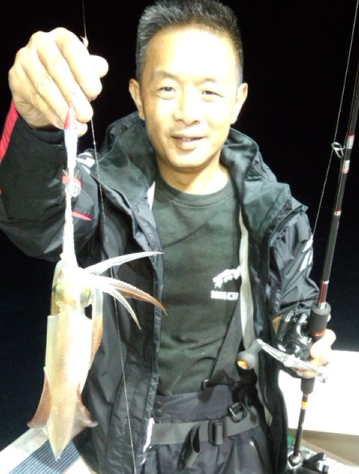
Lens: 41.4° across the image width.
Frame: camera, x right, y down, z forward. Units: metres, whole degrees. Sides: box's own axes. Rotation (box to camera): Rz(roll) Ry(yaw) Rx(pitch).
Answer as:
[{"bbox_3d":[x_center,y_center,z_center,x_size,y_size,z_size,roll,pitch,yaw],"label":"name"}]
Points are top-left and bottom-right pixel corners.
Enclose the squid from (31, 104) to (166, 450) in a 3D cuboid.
[{"bbox_3d":[-0.094,0.062,0.550,0.152,0.415,0.080,4,10,-3],"label":"squid"}]

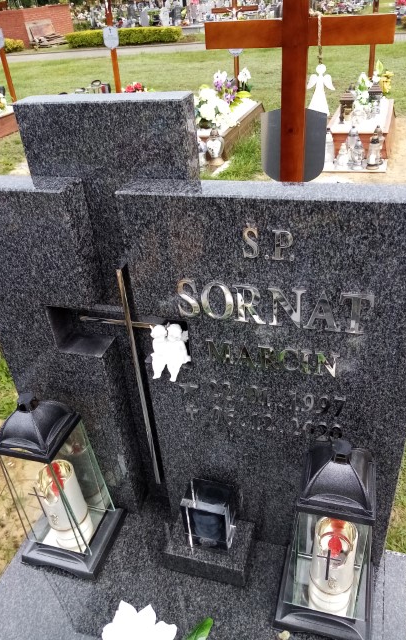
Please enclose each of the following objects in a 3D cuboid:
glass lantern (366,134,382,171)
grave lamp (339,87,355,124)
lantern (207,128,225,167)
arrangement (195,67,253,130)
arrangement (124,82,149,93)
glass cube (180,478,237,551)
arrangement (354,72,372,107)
[{"bbox_3d":[1.444,-1.420,4.024,0.115,0.285,0.115,6,35,17],"label":"glass lantern"},{"bbox_3d":[1.403,-2.086,4.636,0.135,0.325,0.135,6,35,17],"label":"grave lamp"},{"bbox_3d":[0.132,-1.643,4.523,0.145,0.310,0.145,6,35,17],"label":"lantern"},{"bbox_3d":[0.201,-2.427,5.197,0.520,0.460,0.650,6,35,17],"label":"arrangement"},{"bbox_3d":[-0.866,-3.017,6.409,0.320,0.270,0.280,6,35,17],"label":"arrangement"},{"bbox_3d":[0.014,0.409,1.014,0.092,0.129,0.069,5,35,16],"label":"glass cube"},{"bbox_3d":[1.688,-2.397,5.032,0.180,0.340,0.180,6,35,17],"label":"arrangement"}]

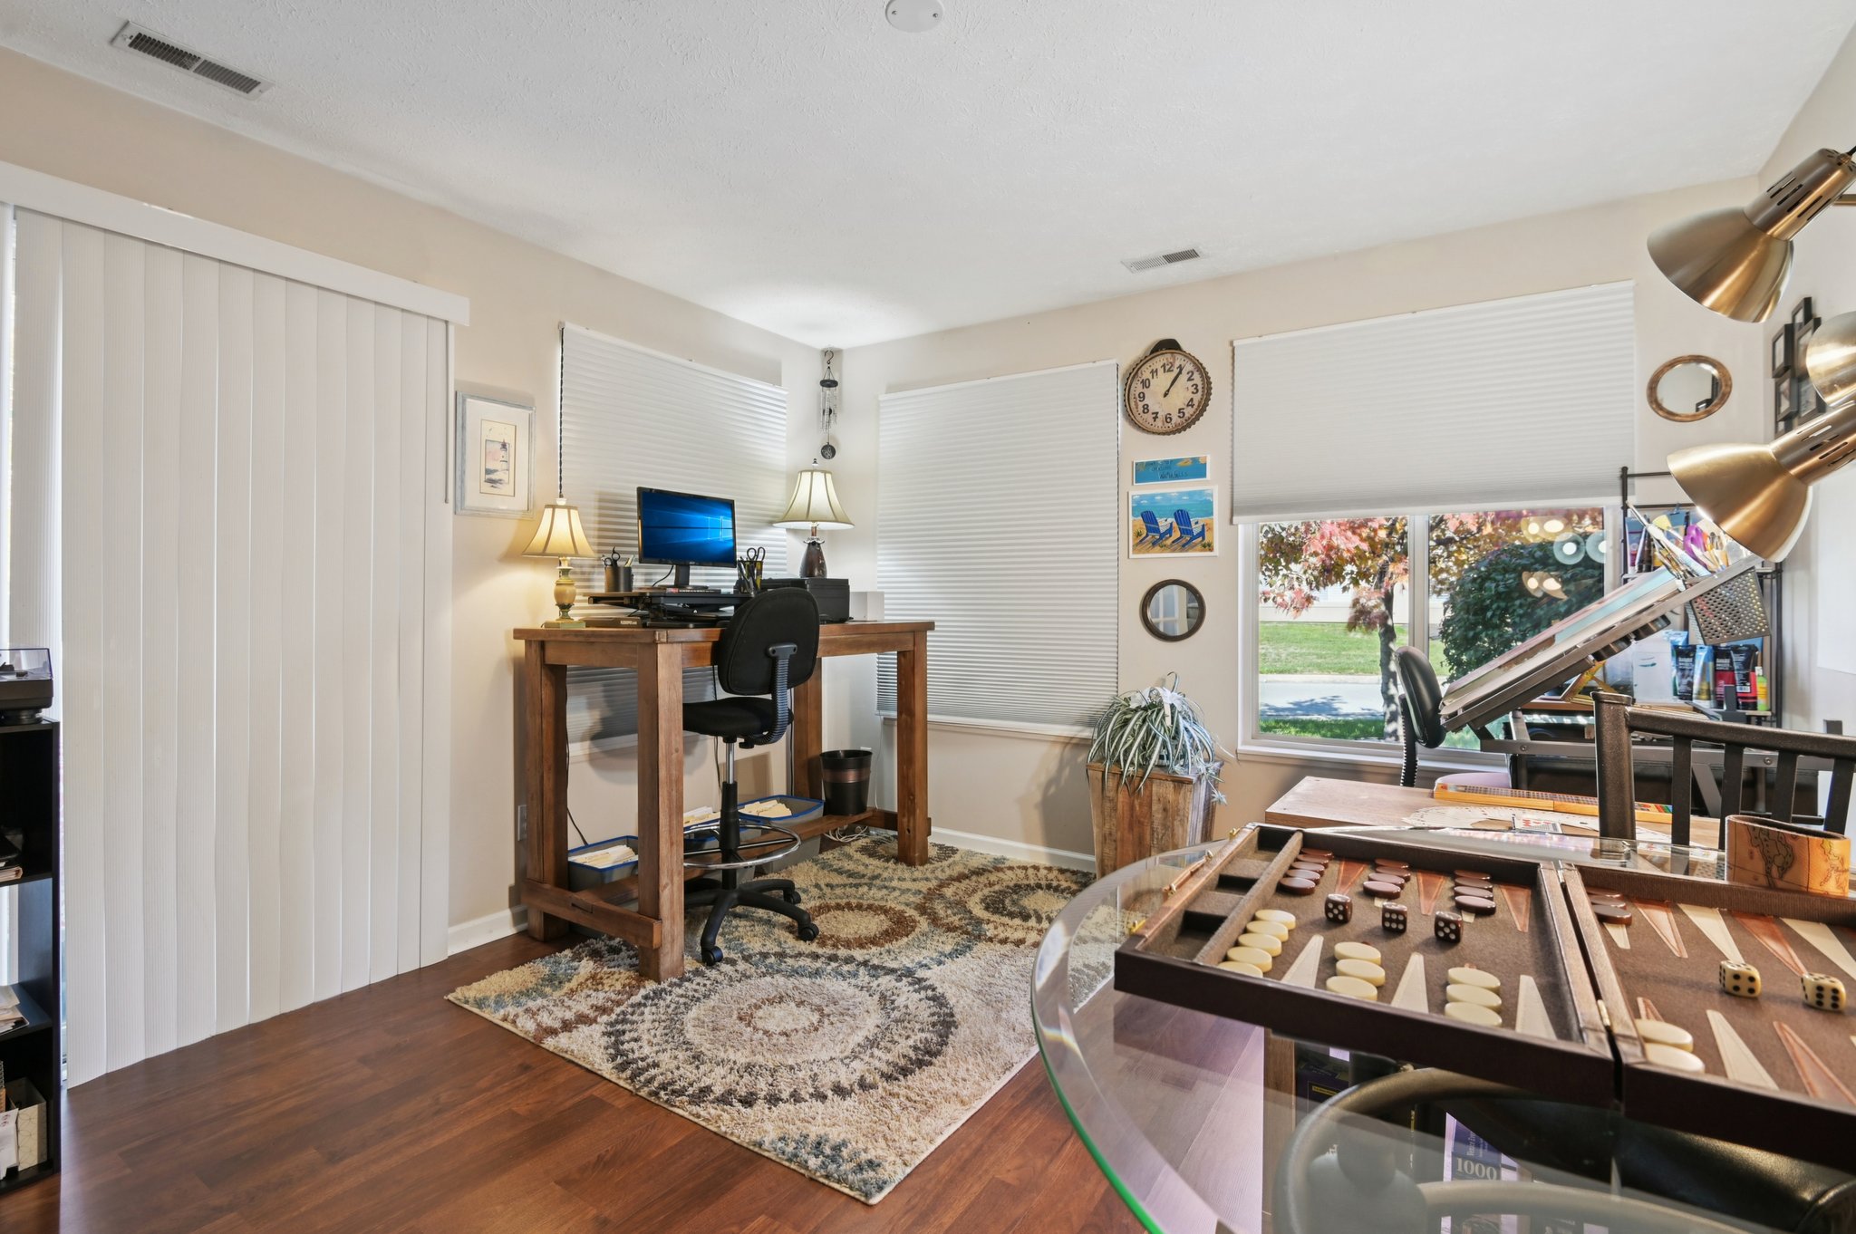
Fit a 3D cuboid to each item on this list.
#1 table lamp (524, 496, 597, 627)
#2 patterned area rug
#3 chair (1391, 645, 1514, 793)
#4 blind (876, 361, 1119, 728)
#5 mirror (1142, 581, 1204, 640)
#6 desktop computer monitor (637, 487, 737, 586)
[{"bbox_3d":[-1.263,-0.189,2.860,0.253,0.453,0.253,1,1,35],"label":"table lamp"},{"bbox_3d":[-0.174,1.108,2.867,1.576,0.022,2.071,0,1,34],"label":"patterned area rug"},{"bbox_3d":[1.653,0.611,2.379,0.580,1.050,0.580,1,1,32],"label":"chair"},{"bbox_3d":[0.286,-0.294,3.772,1.202,1.568,0.051,0,1,30],"label":"blind"},{"bbox_3d":[1.006,-0.024,3.383,0.260,0.256,0.022,0,1,30],"label":"mirror"},{"bbox_3d":[-0.917,-0.294,3.151,0.190,0.362,0.462,1,1,35],"label":"desktop computer monitor"}]

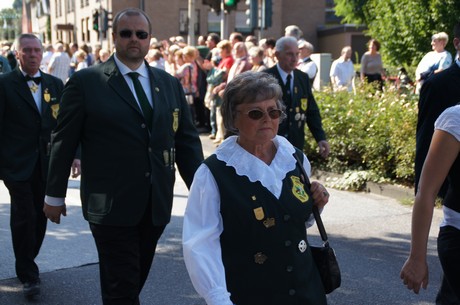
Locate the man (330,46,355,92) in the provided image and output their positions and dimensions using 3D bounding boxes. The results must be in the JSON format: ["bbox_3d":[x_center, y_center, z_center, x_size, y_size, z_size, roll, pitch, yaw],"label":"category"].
[{"bbox_3d":[2.034,-1.046,17.388,0.520,1.750,0.380,-6,8,-44],"label":"man"}]

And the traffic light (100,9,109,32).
[{"bbox_3d":[-4.945,-5.223,38.000,0.300,0.880,0.280,-2,6,-18],"label":"traffic light"}]

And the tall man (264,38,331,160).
[{"bbox_3d":[0.481,0.008,7.330,0.580,1.780,0.460,-3,6,-25],"label":"tall man"}]

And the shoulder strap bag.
[{"bbox_3d":[0.322,0.258,3.480,0.170,0.530,0.240,-2,6,-18],"label":"shoulder strap bag"}]

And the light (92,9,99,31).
[{"bbox_3d":[-5.330,-5.263,38.000,0.280,0.850,0.300,4,7,33],"label":"light"}]

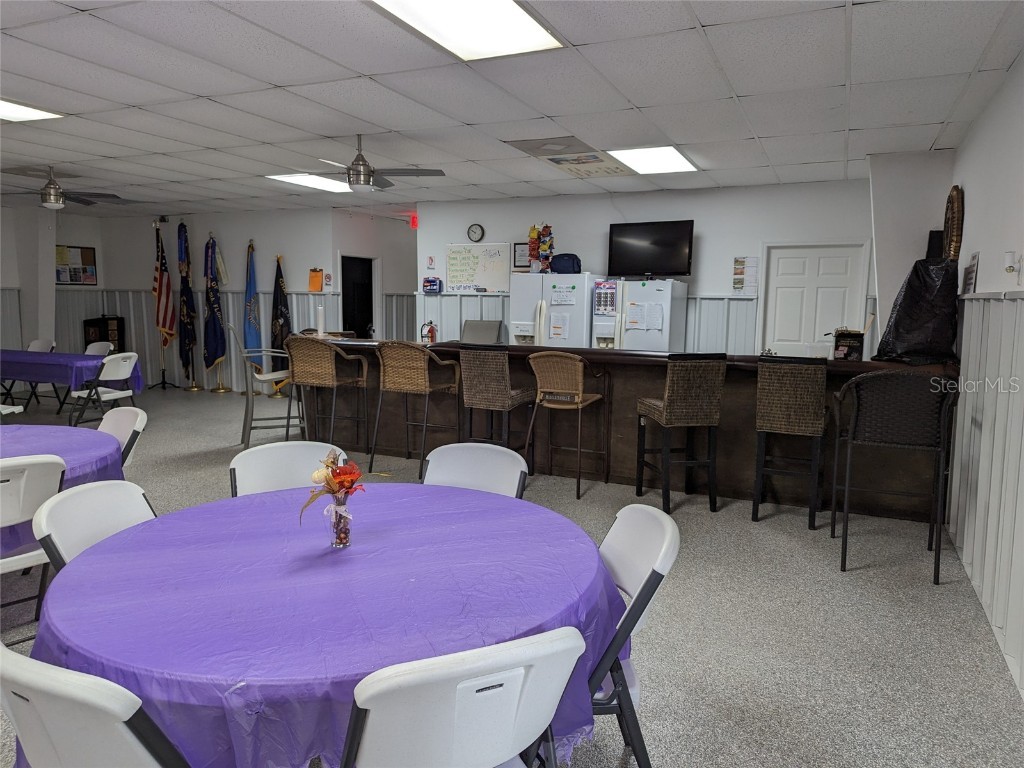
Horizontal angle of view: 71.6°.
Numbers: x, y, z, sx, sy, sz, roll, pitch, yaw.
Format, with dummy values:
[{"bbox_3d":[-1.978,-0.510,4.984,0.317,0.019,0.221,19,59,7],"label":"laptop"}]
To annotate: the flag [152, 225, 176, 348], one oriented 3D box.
[{"bbox_3d":[-5.337,-1.485,10.905,0.300,1.918,0.210,4,8,24],"label":"flag"}]

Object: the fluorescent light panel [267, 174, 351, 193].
[{"bbox_3d":[-2.053,-2.212,7.795,0.580,0.070,1.200,4,8,24],"label":"fluorescent light panel"}]

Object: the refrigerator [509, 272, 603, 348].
[{"bbox_3d":[0.505,-0.371,8.061,0.880,1.720,0.810,4,8,24],"label":"refrigerator"}]

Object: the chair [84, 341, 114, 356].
[{"bbox_3d":[-5.058,-0.051,8.371,0.470,0.850,0.530,4,8,24],"label":"chair"}]

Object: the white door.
[{"bbox_3d":[3.116,-0.436,7.481,0.980,2.057,0.100,4,8,24],"label":"white door"}]

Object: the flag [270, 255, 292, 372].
[{"bbox_3d":[-3.257,-0.900,10.035,0.270,1.832,0.190,4,8,24],"label":"flag"}]

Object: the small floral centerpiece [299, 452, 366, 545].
[{"bbox_3d":[-0.523,0.331,2.069,0.170,0.280,0.130,1,7,0],"label":"small floral centerpiece"}]

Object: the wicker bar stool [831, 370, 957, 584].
[{"bbox_3d":[2.115,0.450,3.995,0.600,1.122,0.640,4,8,22],"label":"wicker bar stool"}]

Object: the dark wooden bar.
[{"bbox_3d":[0.450,0.233,5.817,5.400,1.067,0.720,4,8,24],"label":"dark wooden bar"}]

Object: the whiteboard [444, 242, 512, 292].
[{"bbox_3d":[-0.443,-1.456,8.917,0.905,0.605,0.030,4,8,24],"label":"whiteboard"}]

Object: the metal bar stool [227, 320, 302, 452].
[{"bbox_3d":[-2.326,0.016,6.765,0.680,1.180,0.570,-3,8,-26],"label":"metal bar stool"}]

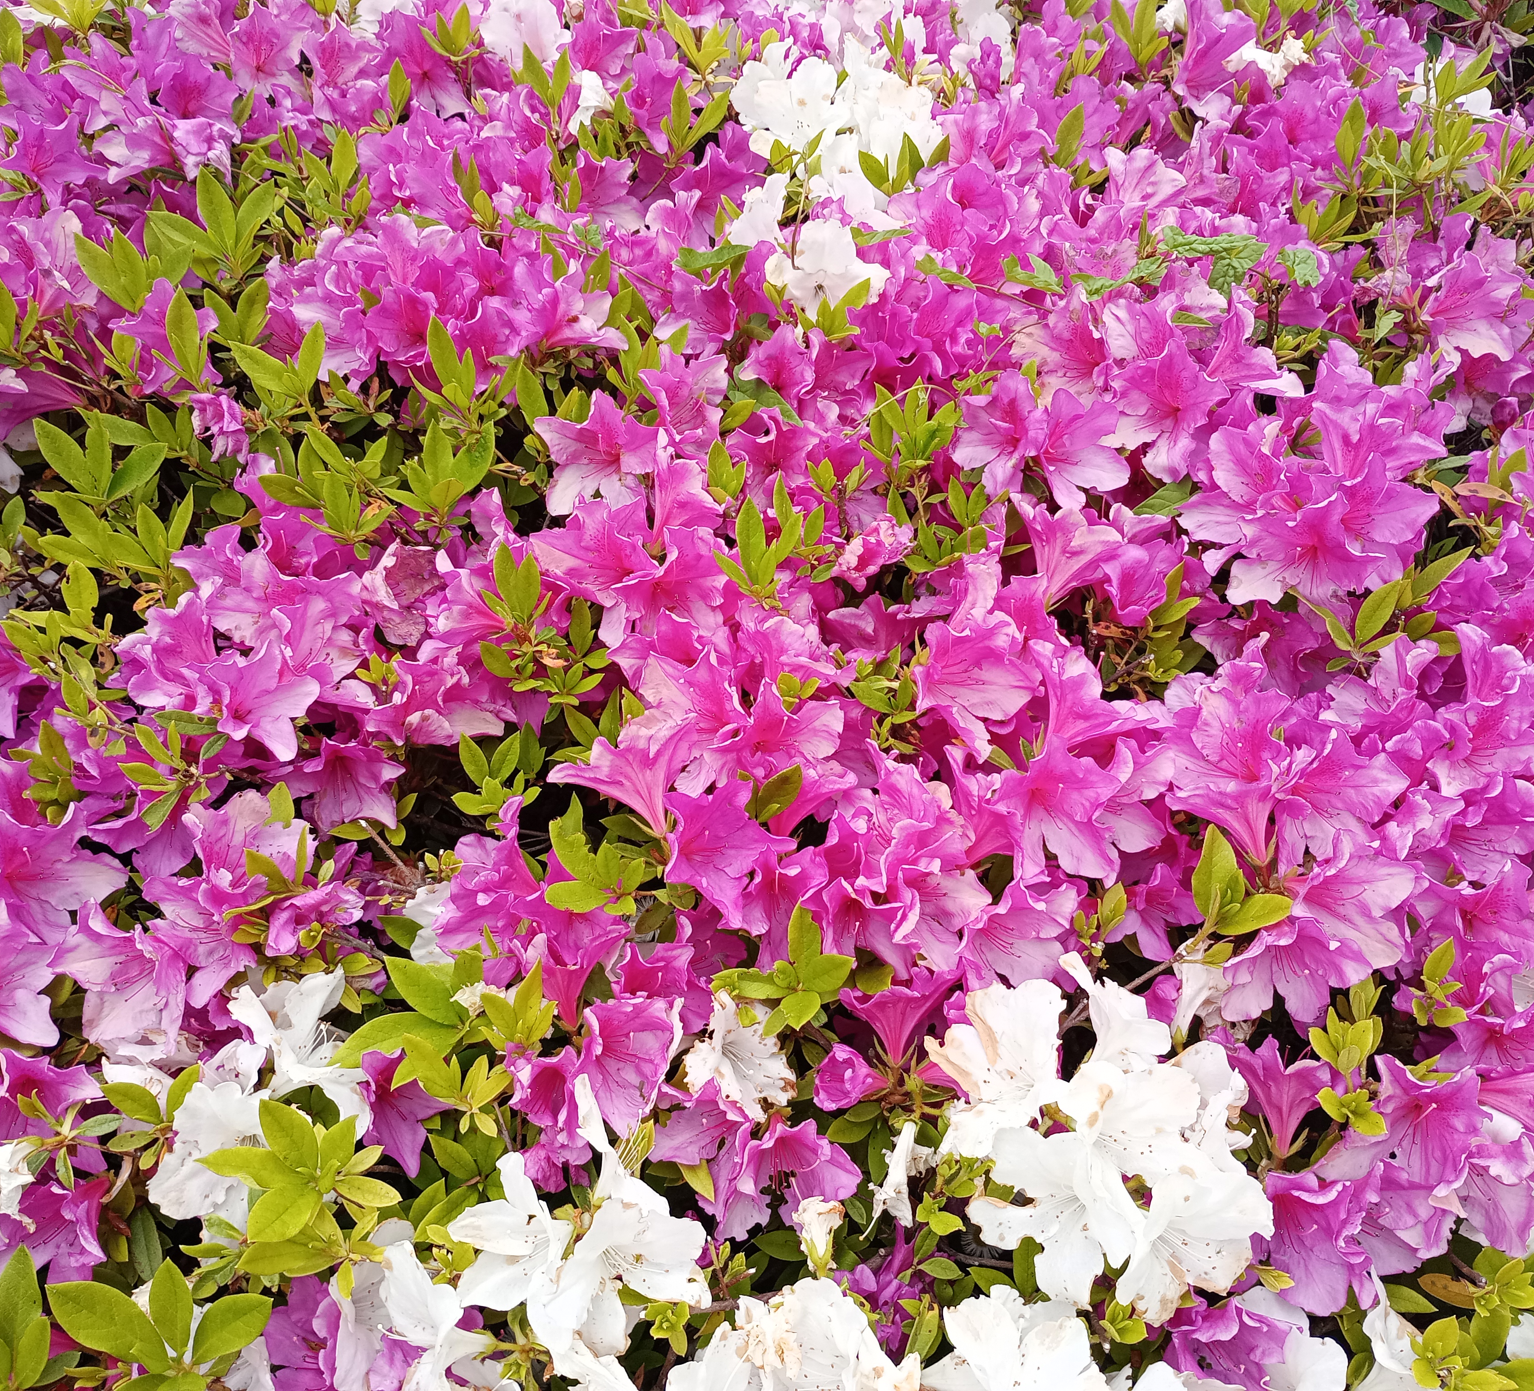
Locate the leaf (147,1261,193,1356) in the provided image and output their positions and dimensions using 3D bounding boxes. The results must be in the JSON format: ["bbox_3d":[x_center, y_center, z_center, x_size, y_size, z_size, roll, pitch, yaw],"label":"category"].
[{"bbox_3d":[-0.234,0.242,0.590,0.018,0.009,0.035,-8,75,-14],"label":"leaf"}]

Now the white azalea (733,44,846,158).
[{"bbox_3d":[0.016,-0.437,1.100,0.082,0.080,0.052,6,6,5],"label":"white azalea"}]

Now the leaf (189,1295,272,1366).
[{"bbox_3d":[-0.211,0.251,0.590,0.039,0.010,0.019,-40,69,-11],"label":"leaf"}]

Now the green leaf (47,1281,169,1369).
[{"bbox_3d":[-0.260,0.248,0.590,0.056,0.011,0.023,37,57,-5],"label":"green leaf"}]

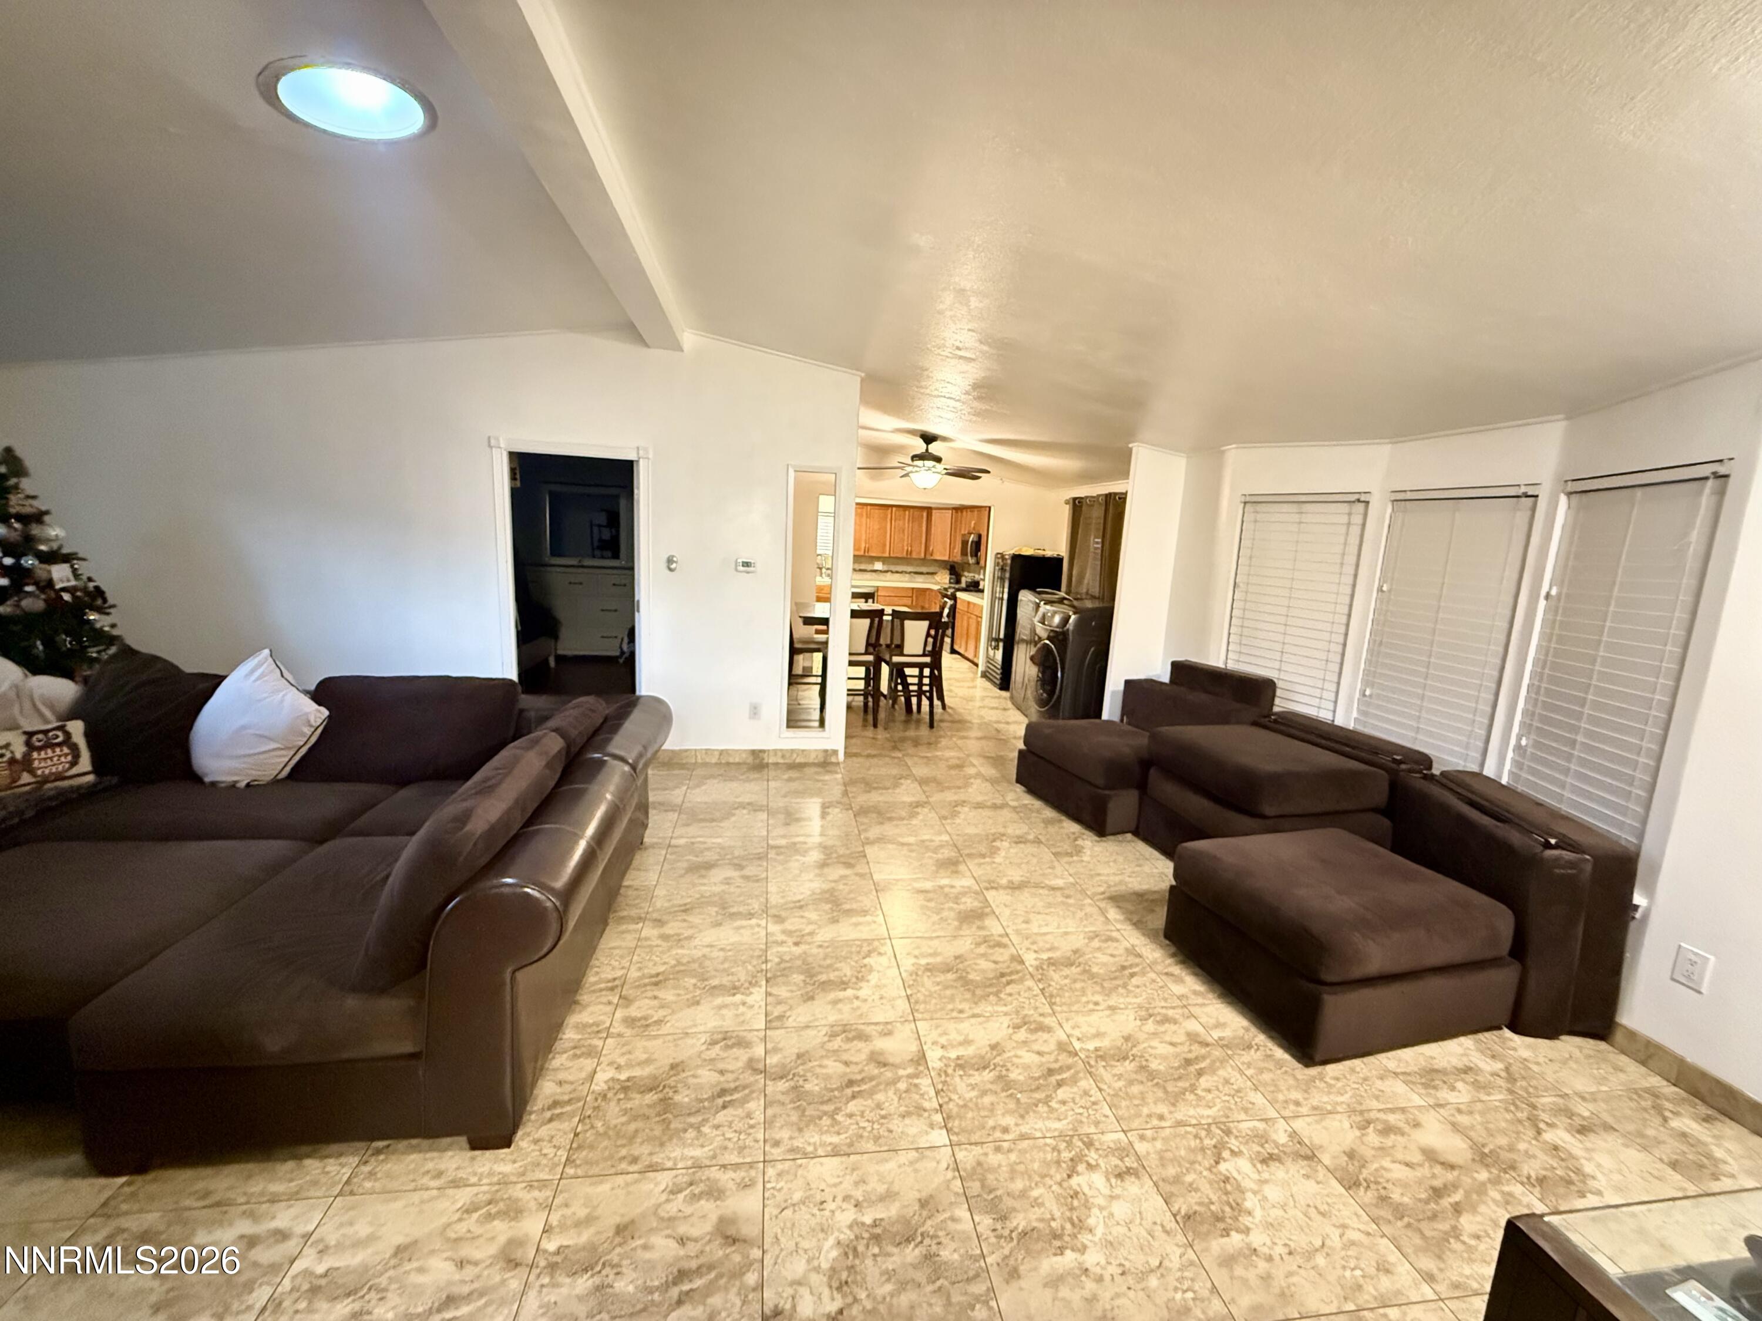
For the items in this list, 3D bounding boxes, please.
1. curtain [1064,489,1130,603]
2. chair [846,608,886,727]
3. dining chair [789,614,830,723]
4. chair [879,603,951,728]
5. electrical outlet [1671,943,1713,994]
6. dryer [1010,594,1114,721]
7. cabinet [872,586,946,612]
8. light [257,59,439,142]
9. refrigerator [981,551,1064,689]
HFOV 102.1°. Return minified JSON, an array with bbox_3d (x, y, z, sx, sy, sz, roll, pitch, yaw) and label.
[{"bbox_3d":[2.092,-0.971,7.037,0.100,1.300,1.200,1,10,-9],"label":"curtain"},{"bbox_3d":[-0.265,0.040,6.320,0.460,1.030,0.510,1,10,-9],"label":"chair"},{"bbox_3d":[-0.754,-0.045,6.663,0.500,1.030,0.460,1,10,-9],"label":"dining chair"},{"bbox_3d":[0.252,0.053,6.402,0.460,1.030,0.510,1,10,-9],"label":"chair"},{"bbox_3d":[2.639,1.003,2.314,0.010,0.121,0.077,1,10,-9],"label":"electrical outlet"},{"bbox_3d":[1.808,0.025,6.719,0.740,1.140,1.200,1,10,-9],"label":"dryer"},{"bbox_3d":[0.363,-0.703,11.206,1.130,0.890,0.620,1,10,-9],"label":"cabinet"},{"bbox_3d":[-1.532,-1.607,2.075,0.425,0.050,0.425,-7,11,-7],"label":"light"},{"bbox_3d":[1.658,-0.464,8.367,0.660,1.530,0.700,1,10,-9],"label":"refrigerator"}]

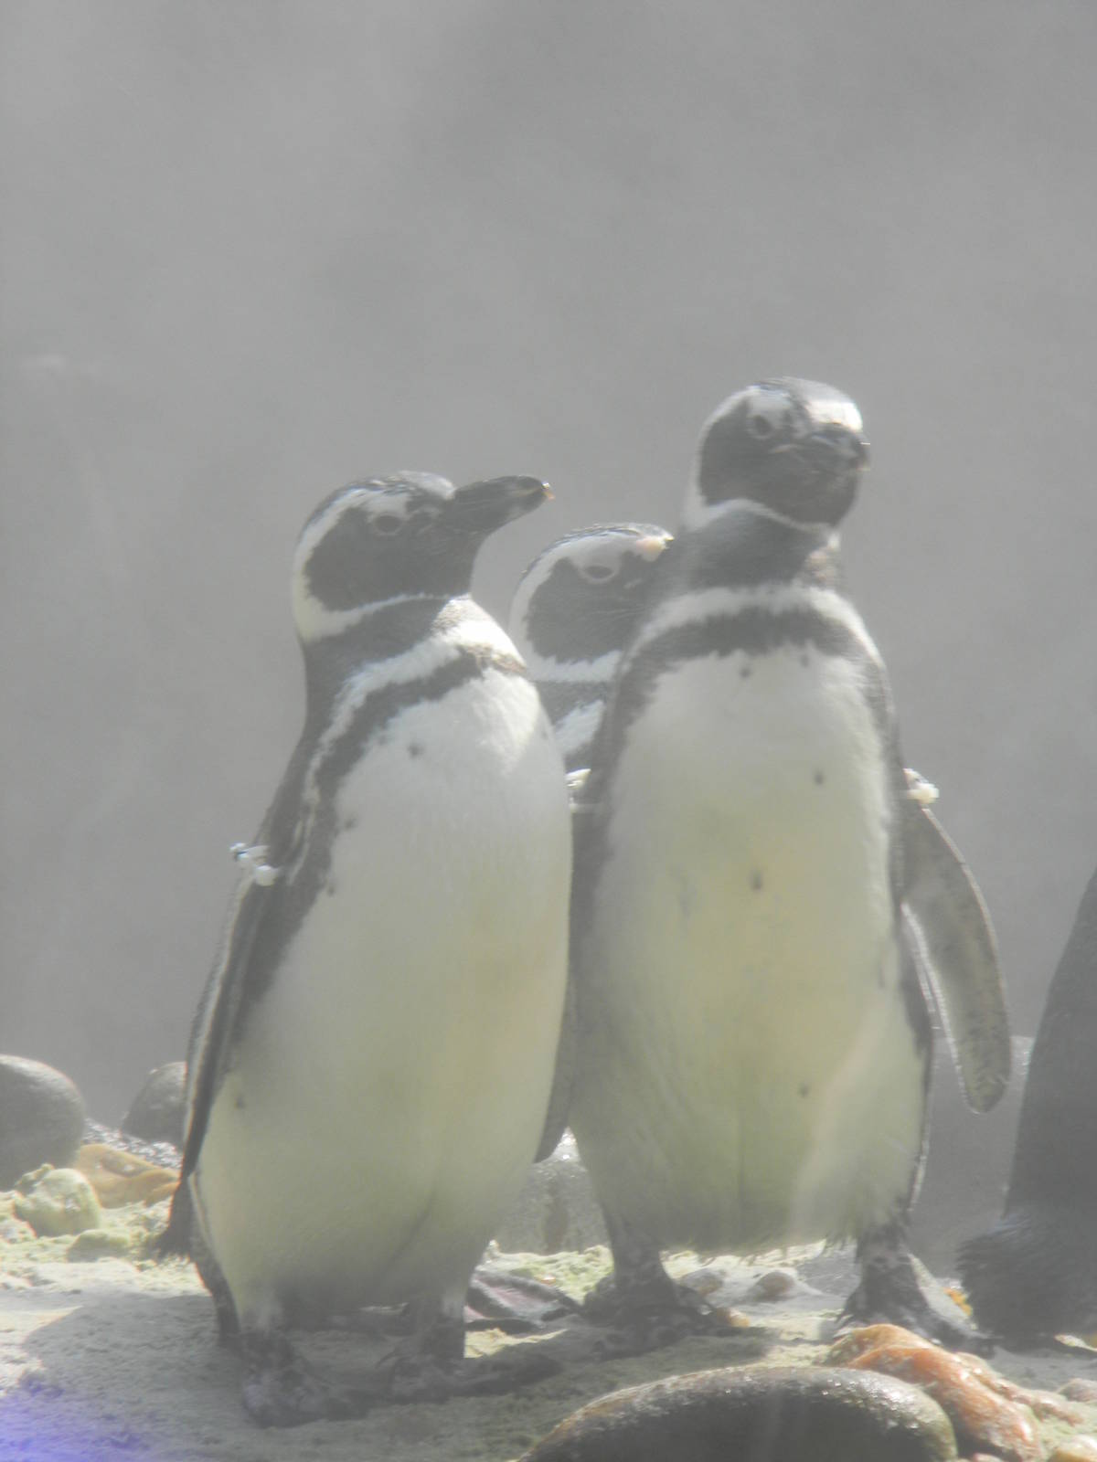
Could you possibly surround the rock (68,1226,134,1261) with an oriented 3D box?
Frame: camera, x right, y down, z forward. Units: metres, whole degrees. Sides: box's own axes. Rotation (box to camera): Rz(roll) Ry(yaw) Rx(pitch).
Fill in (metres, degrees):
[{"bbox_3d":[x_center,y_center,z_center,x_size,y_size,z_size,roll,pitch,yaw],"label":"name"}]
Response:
[{"bbox_3d":[-0.285,0.325,7.514,0.046,0.018,0.038,0,10,0],"label":"rock"}]

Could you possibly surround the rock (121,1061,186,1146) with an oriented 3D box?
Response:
[{"bbox_3d":[-0.254,0.243,7.872,0.085,0.054,0.075,0,10,0],"label":"rock"}]

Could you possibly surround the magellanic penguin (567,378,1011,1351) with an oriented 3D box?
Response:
[{"bbox_3d":[0.149,0.074,7.290,0.270,0.590,0.230,-1,10,-8],"label":"magellanic penguin"}]

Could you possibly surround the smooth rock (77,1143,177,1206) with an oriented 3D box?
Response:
[{"bbox_3d":[-0.274,0.288,7.678,0.068,0.034,0.052,0,10,0],"label":"smooth rock"}]

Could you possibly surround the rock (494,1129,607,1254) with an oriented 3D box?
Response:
[{"bbox_3d":[0.003,0.290,7.542,0.125,0.076,0.100,0,10,0],"label":"rock"}]

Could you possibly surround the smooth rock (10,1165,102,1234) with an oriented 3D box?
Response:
[{"bbox_3d":[-0.318,0.301,7.596,0.057,0.037,0.048,0,10,0],"label":"smooth rock"}]

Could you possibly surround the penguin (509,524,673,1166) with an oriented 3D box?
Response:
[{"bbox_3d":[0.040,0.101,7.427,0.210,0.490,0.240,-10,14,-44],"label":"penguin"}]

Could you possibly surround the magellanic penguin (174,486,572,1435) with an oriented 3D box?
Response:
[{"bbox_3d":[-0.110,0.118,7.113,0.210,0.565,0.250,-8,13,-37],"label":"magellanic penguin"}]

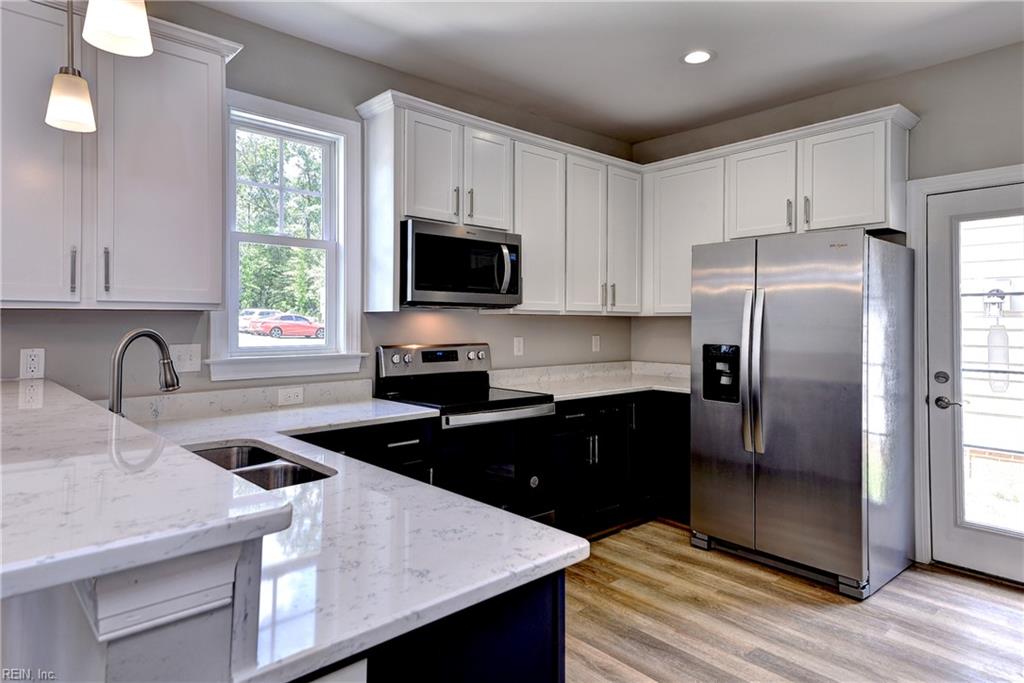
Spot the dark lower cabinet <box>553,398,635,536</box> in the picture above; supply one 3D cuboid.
[{"bbox_3d":[0.273,0.770,3.597,0.680,0.888,0.625,-1,1,-42],"label":"dark lower cabinet"}]

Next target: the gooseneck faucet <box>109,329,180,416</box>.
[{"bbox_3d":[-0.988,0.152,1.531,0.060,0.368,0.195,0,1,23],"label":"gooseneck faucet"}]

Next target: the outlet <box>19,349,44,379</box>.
[{"bbox_3d":[-1.812,0.086,2.152,0.070,0.113,0.008,-1,1,-42],"label":"outlet"}]

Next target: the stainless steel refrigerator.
[{"bbox_3d":[1.636,0.331,3.268,0.815,1.772,0.910,-1,1,-42],"label":"stainless steel refrigerator"}]

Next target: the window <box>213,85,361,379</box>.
[{"bbox_3d":[-1.097,-0.492,2.803,0.731,1.323,0.120,-1,1,-42],"label":"window"}]

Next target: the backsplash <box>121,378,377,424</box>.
[{"bbox_3d":[-1.229,0.266,2.660,1.272,0.101,0.024,-1,1,-42],"label":"backsplash"}]

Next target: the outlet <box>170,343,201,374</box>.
[{"bbox_3d":[-1.428,0.074,2.492,0.118,0.118,0.008,-1,1,-42],"label":"outlet"}]

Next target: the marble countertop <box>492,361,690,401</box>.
[{"bbox_3d":[0.720,0.258,3.748,1.567,0.130,0.980,-1,1,-42],"label":"marble countertop"}]

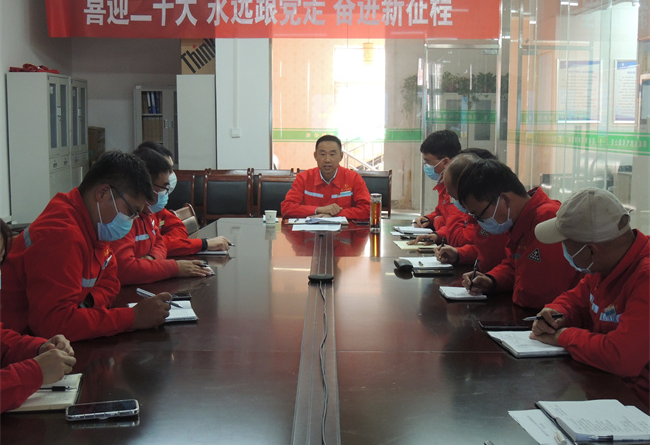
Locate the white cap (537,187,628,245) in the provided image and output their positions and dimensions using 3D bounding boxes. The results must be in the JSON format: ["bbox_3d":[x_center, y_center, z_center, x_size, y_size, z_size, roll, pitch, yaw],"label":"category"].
[{"bbox_3d":[0.759,-0.018,2.600,0.270,0.145,0.180,-6,10,25],"label":"white cap"}]

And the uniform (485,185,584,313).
[{"bbox_3d":[0.830,0.182,3.362,0.490,0.590,0.500,-1,7,-13],"label":"uniform"}]

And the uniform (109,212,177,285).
[{"bbox_3d":[-0.890,0.182,3.895,0.510,0.550,0.510,2,7,14],"label":"uniform"}]

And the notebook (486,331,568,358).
[{"bbox_3d":[0.627,0.356,2.609,0.210,0.012,0.285,-1,7,-6],"label":"notebook"}]

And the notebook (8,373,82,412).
[{"bbox_3d":[-0.692,0.411,2.129,0.190,0.016,0.245,-1,7,-5],"label":"notebook"}]

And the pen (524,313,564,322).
[{"bbox_3d":[0.686,0.298,2.771,0.137,0.011,0.011,-7,8,-12],"label":"pen"}]

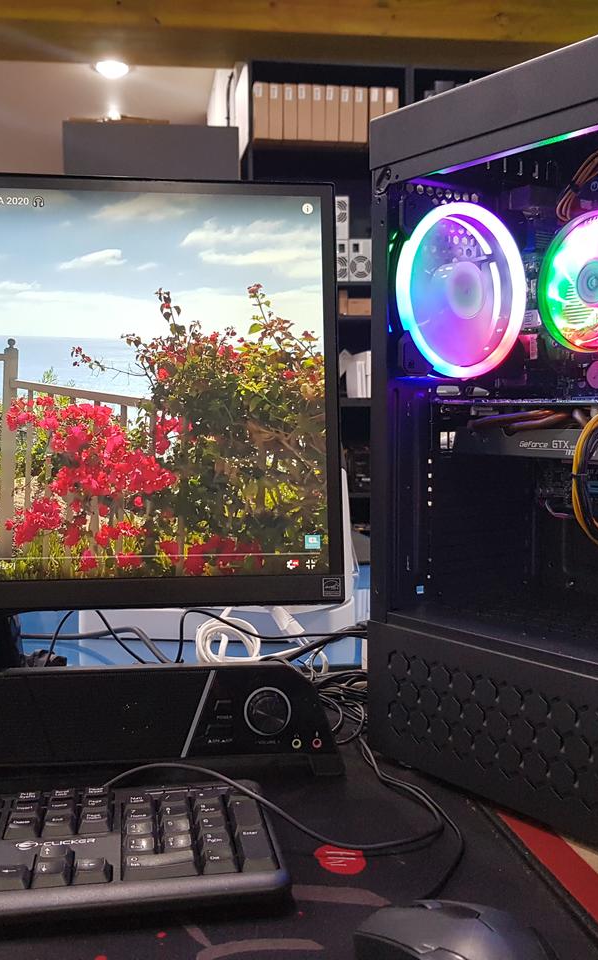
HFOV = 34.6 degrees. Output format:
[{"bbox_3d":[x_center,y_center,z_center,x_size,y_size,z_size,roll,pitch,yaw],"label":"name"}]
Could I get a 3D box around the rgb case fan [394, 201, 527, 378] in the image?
[{"bbox_3d":[0.114,-0.133,0.686,0.120,0.120,0.026,-4,5,-37],"label":"rgb case fan"}]

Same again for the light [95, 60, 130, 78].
[{"bbox_3d":[-0.852,-1.866,4.370,0.155,0.040,0.155,-1,4,-9],"label":"light"}]

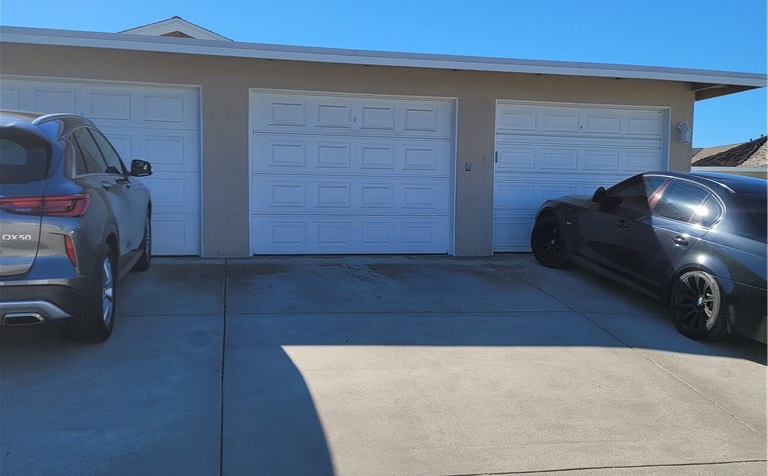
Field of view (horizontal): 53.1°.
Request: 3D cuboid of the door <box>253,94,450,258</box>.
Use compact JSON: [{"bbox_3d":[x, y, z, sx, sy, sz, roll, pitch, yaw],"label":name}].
[{"bbox_3d":[-0.360,-0.816,10.091,2.733,2.108,0.100,0,4,-15],"label":"door"}]

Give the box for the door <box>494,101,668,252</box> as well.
[{"bbox_3d":[2.827,-0.821,10.918,2.699,2.108,0.100,0,4,-15],"label":"door"}]

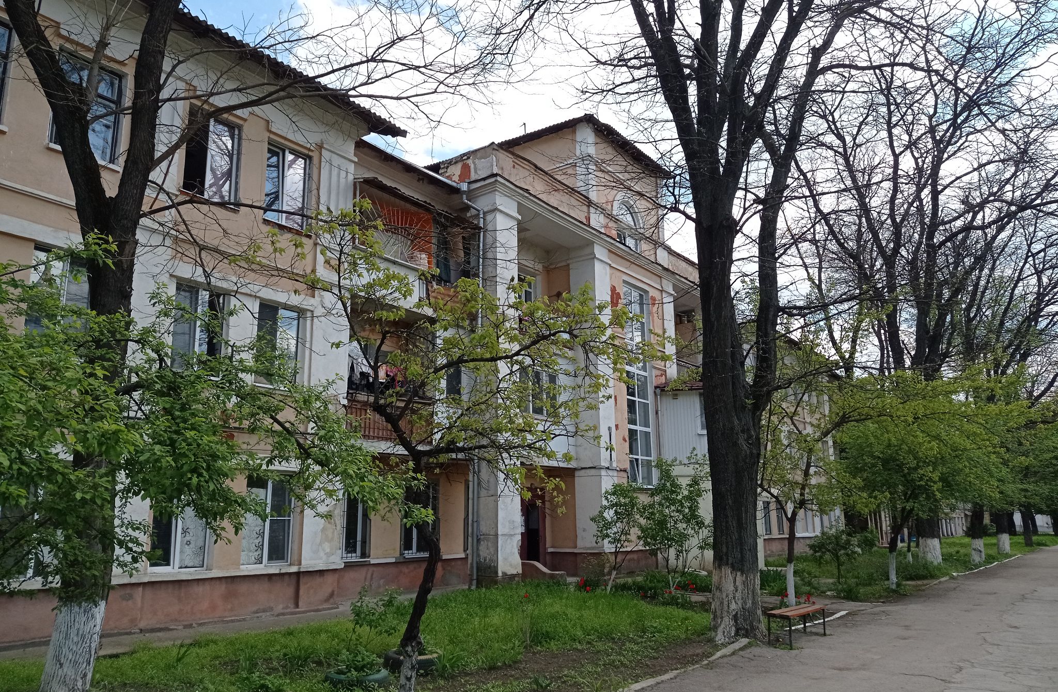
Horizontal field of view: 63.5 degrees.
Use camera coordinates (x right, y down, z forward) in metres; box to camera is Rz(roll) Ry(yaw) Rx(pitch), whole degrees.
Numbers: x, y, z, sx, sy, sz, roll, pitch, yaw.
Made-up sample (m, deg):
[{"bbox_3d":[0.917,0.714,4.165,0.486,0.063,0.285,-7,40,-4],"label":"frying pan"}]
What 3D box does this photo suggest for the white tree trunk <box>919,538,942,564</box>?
[{"bbox_3d":[14.440,7.373,30.727,0.773,0.998,0.773,-6,-13,24],"label":"white tree trunk"}]

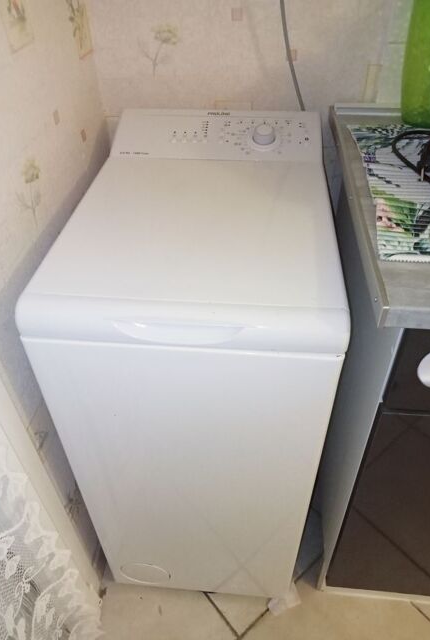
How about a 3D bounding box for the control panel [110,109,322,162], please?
[{"bbox_3d":[0.005,-0.358,0.994,0.398,0.045,0.134,3,61,5],"label":"control panel"}]

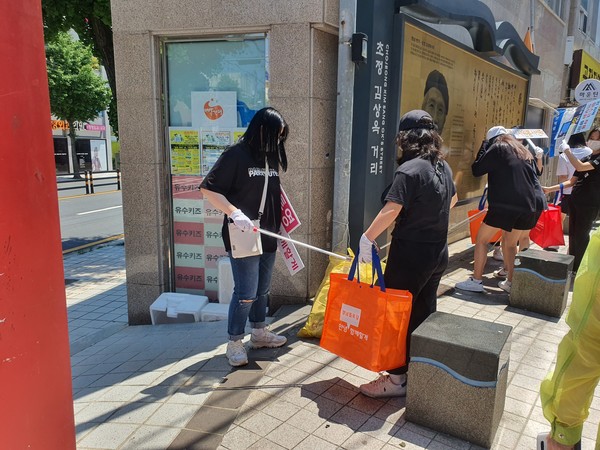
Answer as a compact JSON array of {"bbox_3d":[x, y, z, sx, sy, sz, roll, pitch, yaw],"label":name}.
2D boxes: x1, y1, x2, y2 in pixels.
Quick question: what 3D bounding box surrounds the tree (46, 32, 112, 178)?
[{"bbox_3d":[-10.900,-5.600,21.800,3.700,6.500,3.700,-3,12,-20],"label":"tree"}]

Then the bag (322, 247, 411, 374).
[{"bbox_3d":[0.350,0.404,2.320,0.201,0.539,0.398,2,6,-38],"label":"bag"}]

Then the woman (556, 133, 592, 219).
[{"bbox_3d":[3.430,-0.410,5.750,0.450,1.550,0.330,0,11,-5],"label":"woman"}]

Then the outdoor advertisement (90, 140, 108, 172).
[{"bbox_3d":[-11.572,-3.998,26.000,0.950,1.900,0.060,-10,15,-44],"label":"outdoor advertisement"}]

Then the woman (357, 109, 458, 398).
[{"bbox_3d":[0.625,0.135,2.530,0.430,1.570,0.540,10,14,39],"label":"woman"}]

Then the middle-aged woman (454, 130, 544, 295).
[{"bbox_3d":[1.880,-0.126,4.250,0.620,1.500,0.520,10,14,39],"label":"middle-aged woman"}]

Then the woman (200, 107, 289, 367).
[{"bbox_3d":[-0.325,0.070,2.800,0.420,1.580,0.480,11,15,42],"label":"woman"}]

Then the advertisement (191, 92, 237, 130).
[{"bbox_3d":[-0.782,-1.051,4.120,0.445,0.350,0.020,4,11,14],"label":"advertisement"}]

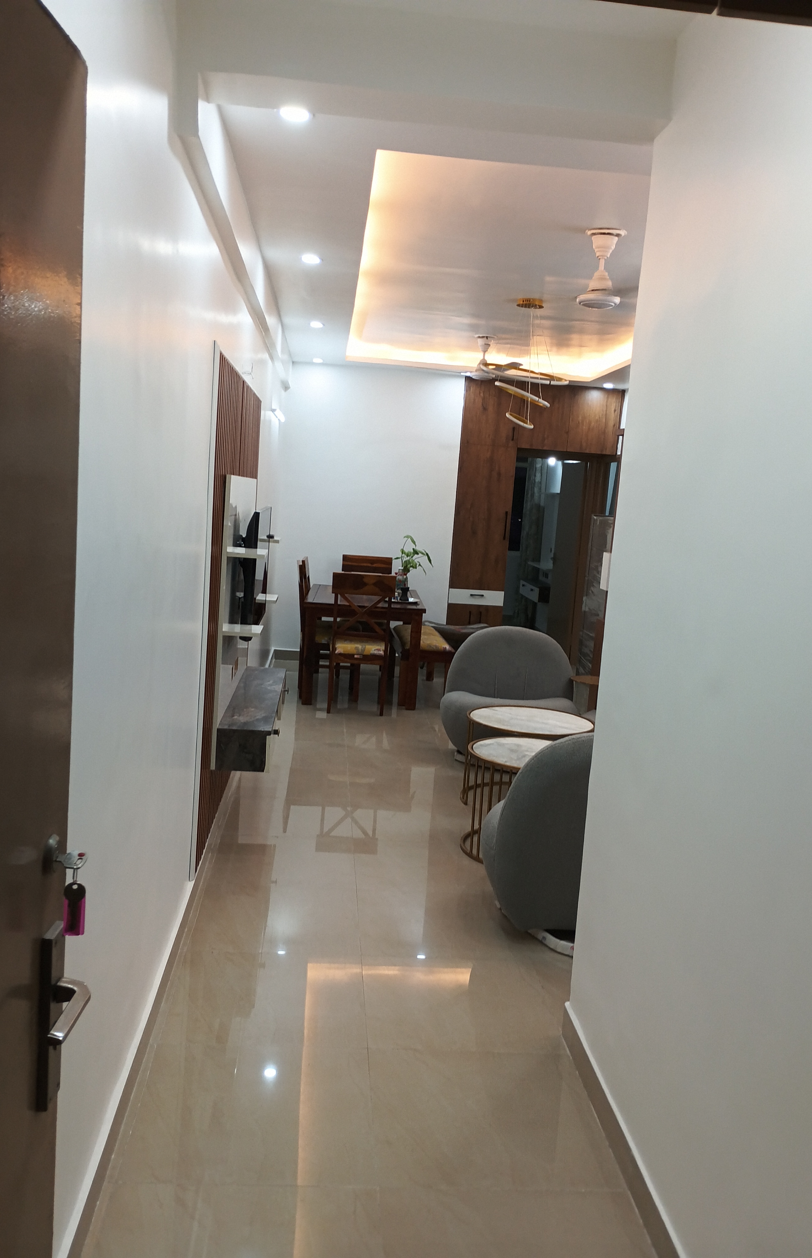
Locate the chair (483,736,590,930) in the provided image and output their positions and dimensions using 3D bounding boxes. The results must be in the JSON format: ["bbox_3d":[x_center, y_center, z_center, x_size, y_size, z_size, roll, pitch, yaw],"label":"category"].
[{"bbox_3d":[0.748,0.716,3.907,0.906,0.785,0.876,3,7,-5],"label":"chair"}]

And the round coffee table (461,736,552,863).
[{"bbox_3d":[0.557,0.780,4.594,0.581,0.458,0.581,4,7,-1],"label":"round coffee table"}]

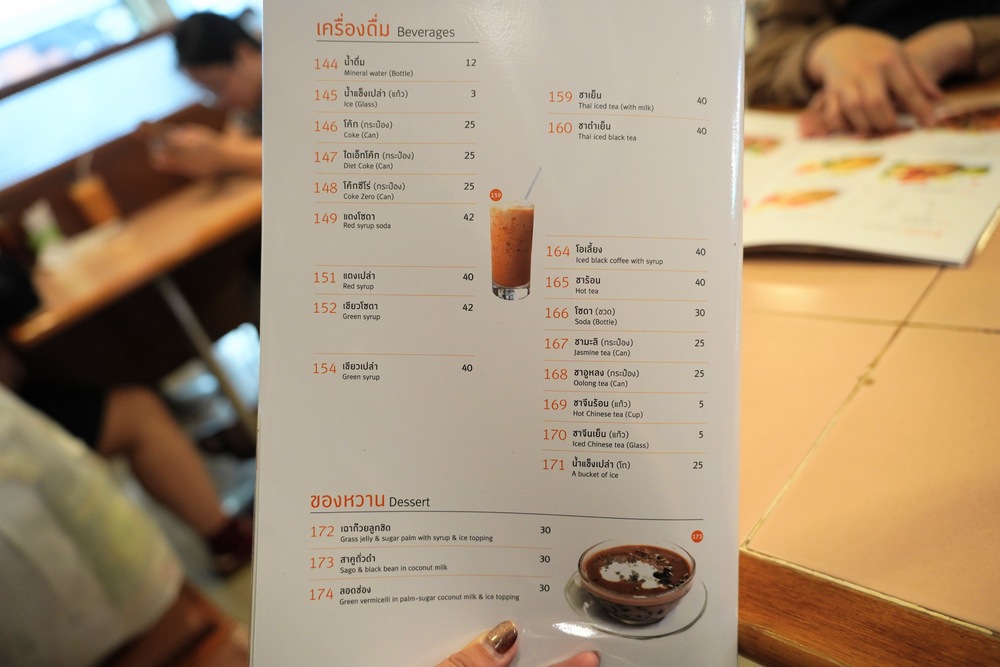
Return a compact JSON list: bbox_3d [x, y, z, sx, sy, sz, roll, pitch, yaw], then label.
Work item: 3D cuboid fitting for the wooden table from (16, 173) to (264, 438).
[{"bbox_3d":[-0.636,0.086,1.872,0.595,0.750,0.705,9,40,47],"label":"wooden table"}]

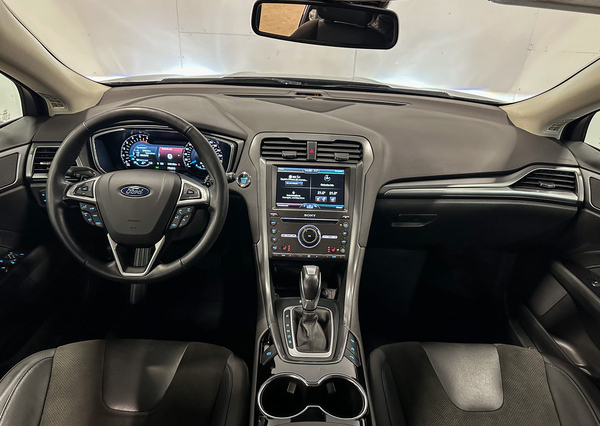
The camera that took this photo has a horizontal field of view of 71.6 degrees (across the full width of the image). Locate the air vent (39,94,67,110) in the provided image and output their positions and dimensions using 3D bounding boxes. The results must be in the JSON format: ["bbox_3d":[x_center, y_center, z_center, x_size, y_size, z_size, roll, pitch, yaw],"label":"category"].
[{"bbox_3d":[-0.696,-0.312,1.170,0.075,0.048,0.030,-3,7,-12],"label":"air vent"}]

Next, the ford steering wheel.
[{"bbox_3d":[-0.347,-0.038,0.913,0.378,0.378,0.110,1,5,-3],"label":"ford steering wheel"}]

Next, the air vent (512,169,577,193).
[{"bbox_3d":[0.664,-0.087,1.130,0.172,0.067,0.040,2,5,-3],"label":"air vent"}]

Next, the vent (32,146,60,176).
[{"bbox_3d":[-0.645,-0.138,1.100,0.125,0.075,0.040,2,5,-3],"label":"vent"}]

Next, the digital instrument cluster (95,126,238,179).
[{"bbox_3d":[-0.353,-0.154,1.085,0.355,0.135,0.060,3,5,0],"label":"digital instrument cluster"}]

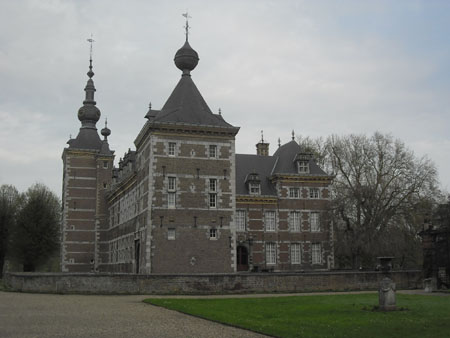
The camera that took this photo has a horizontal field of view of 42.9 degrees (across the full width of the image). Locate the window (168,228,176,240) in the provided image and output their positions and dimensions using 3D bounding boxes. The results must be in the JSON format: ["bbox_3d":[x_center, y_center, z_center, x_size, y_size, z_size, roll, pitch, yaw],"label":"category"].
[{"bbox_3d":[-4.449,5.459,47.954,0.651,0.974,0.250,3,-11,-19],"label":"window"}]

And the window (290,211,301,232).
[{"bbox_3d":[9.658,7.216,78.515,1.604,2.877,0.250,3,-11,-19],"label":"window"}]

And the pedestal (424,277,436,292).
[{"bbox_3d":[12.167,6.826,33.785,0.580,0.840,0.580,3,-10,-18],"label":"pedestal"}]

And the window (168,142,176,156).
[{"bbox_3d":[-4.722,-1.763,51.088,0.675,1.248,0.200,3,-10,-18],"label":"window"}]

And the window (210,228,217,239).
[{"bbox_3d":[-0.983,5.603,49.139,0.639,0.947,0.250,3,-11,-19],"label":"window"}]

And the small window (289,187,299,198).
[{"bbox_3d":[10.492,3.588,86.646,1.661,1.679,0.200,3,-10,-18],"label":"small window"}]

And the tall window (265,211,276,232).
[{"bbox_3d":[6.671,7.728,84.650,1.727,3.030,0.200,3,-10,-18],"label":"tall window"}]

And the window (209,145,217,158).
[{"bbox_3d":[-1.096,-1.575,52.265,0.707,1.295,0.200,3,-10,-18],"label":"window"}]

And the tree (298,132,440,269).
[{"bbox_3d":[22.729,5.358,89.929,22.331,22.700,20.000,3,-11,-19],"label":"tree"}]

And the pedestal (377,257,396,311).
[{"bbox_3d":[6.268,4.438,22.246,0.700,2.025,0.700,2,-10,-14],"label":"pedestal"}]

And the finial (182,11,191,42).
[{"bbox_3d":[-3.785,-14.182,57.229,0.900,3.234,0.450,6,-12,-34],"label":"finial"}]

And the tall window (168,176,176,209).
[{"bbox_3d":[-4.485,2.015,48.565,0.668,2.740,0.250,3,-11,-19],"label":"tall window"}]

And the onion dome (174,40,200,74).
[{"bbox_3d":[-3.704,-10.727,55.064,2.417,3.420,2.417,-1,-10,0],"label":"onion dome"}]

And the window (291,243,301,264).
[{"bbox_3d":[9.636,11.524,77.728,1.542,2.832,0.250,3,-11,-19],"label":"window"}]

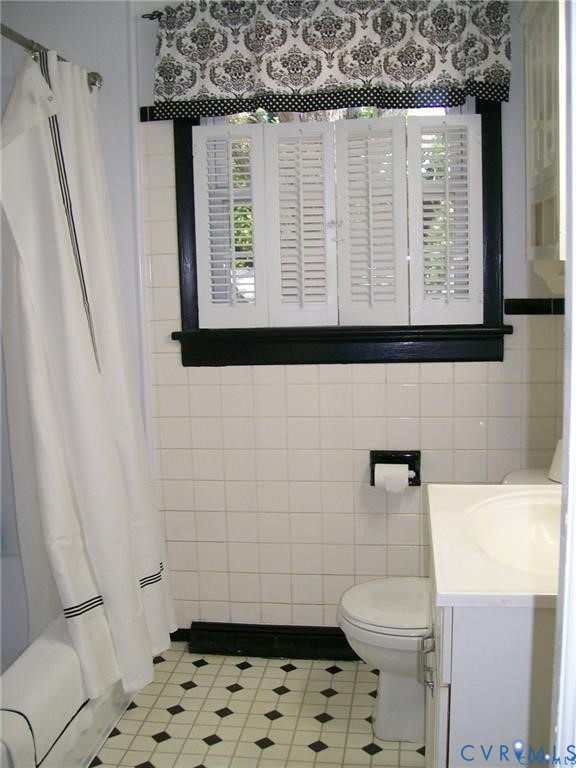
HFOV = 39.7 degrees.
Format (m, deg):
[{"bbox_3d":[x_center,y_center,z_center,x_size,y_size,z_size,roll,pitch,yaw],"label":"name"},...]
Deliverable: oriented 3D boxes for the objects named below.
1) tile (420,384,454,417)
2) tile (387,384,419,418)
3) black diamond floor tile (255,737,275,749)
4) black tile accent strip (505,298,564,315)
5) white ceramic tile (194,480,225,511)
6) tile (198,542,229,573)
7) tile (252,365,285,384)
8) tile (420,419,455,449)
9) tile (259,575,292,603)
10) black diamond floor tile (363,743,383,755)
[{"bbox_3d":[0.486,0.051,2.605,0.108,0.108,0.009,-1,7,8],"label":"tile"},{"bbox_3d":[0.377,0.054,2.628,0.109,0.108,0.009,0,7,8],"label":"tile"},{"bbox_3d":[-0.065,1.018,2.256,0.042,0.008,0.042,-7,9,-36],"label":"black diamond floor tile"},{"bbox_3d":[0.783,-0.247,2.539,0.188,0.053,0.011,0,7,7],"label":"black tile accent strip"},{"bbox_3d":[-0.266,0.384,2.740,0.108,0.108,0.009,0,8,8],"label":"white ceramic tile"},{"bbox_3d":[-0.261,0.600,2.781,0.108,0.108,0.010,-1,8,8],"label":"tile"},{"bbox_3d":[-0.062,-0.035,2.661,0.108,0.070,0.010,-1,8,8],"label":"tile"},{"bbox_3d":[0.487,0.159,2.614,0.108,0.108,0.010,-1,8,8],"label":"tile"},{"bbox_3d":[-0.040,0.704,2.752,0.108,0.108,0.009,0,8,8],"label":"tile"},{"bbox_3d":[0.235,1.016,2.217,0.042,0.008,0.042,-7,9,-36],"label":"black diamond floor tile"}]

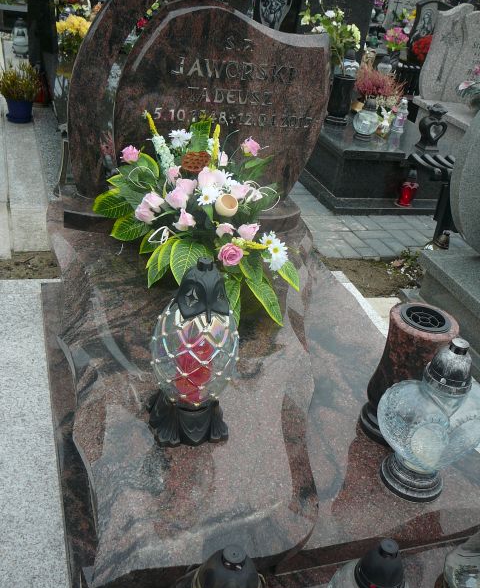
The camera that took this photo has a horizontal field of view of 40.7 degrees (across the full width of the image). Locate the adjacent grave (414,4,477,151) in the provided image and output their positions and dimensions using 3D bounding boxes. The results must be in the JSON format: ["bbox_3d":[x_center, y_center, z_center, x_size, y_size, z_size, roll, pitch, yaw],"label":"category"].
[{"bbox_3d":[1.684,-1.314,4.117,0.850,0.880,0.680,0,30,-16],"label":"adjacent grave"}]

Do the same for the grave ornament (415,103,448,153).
[{"bbox_3d":[1.137,-0.987,3.819,0.135,0.250,0.110,0,30,-16],"label":"grave ornament"}]

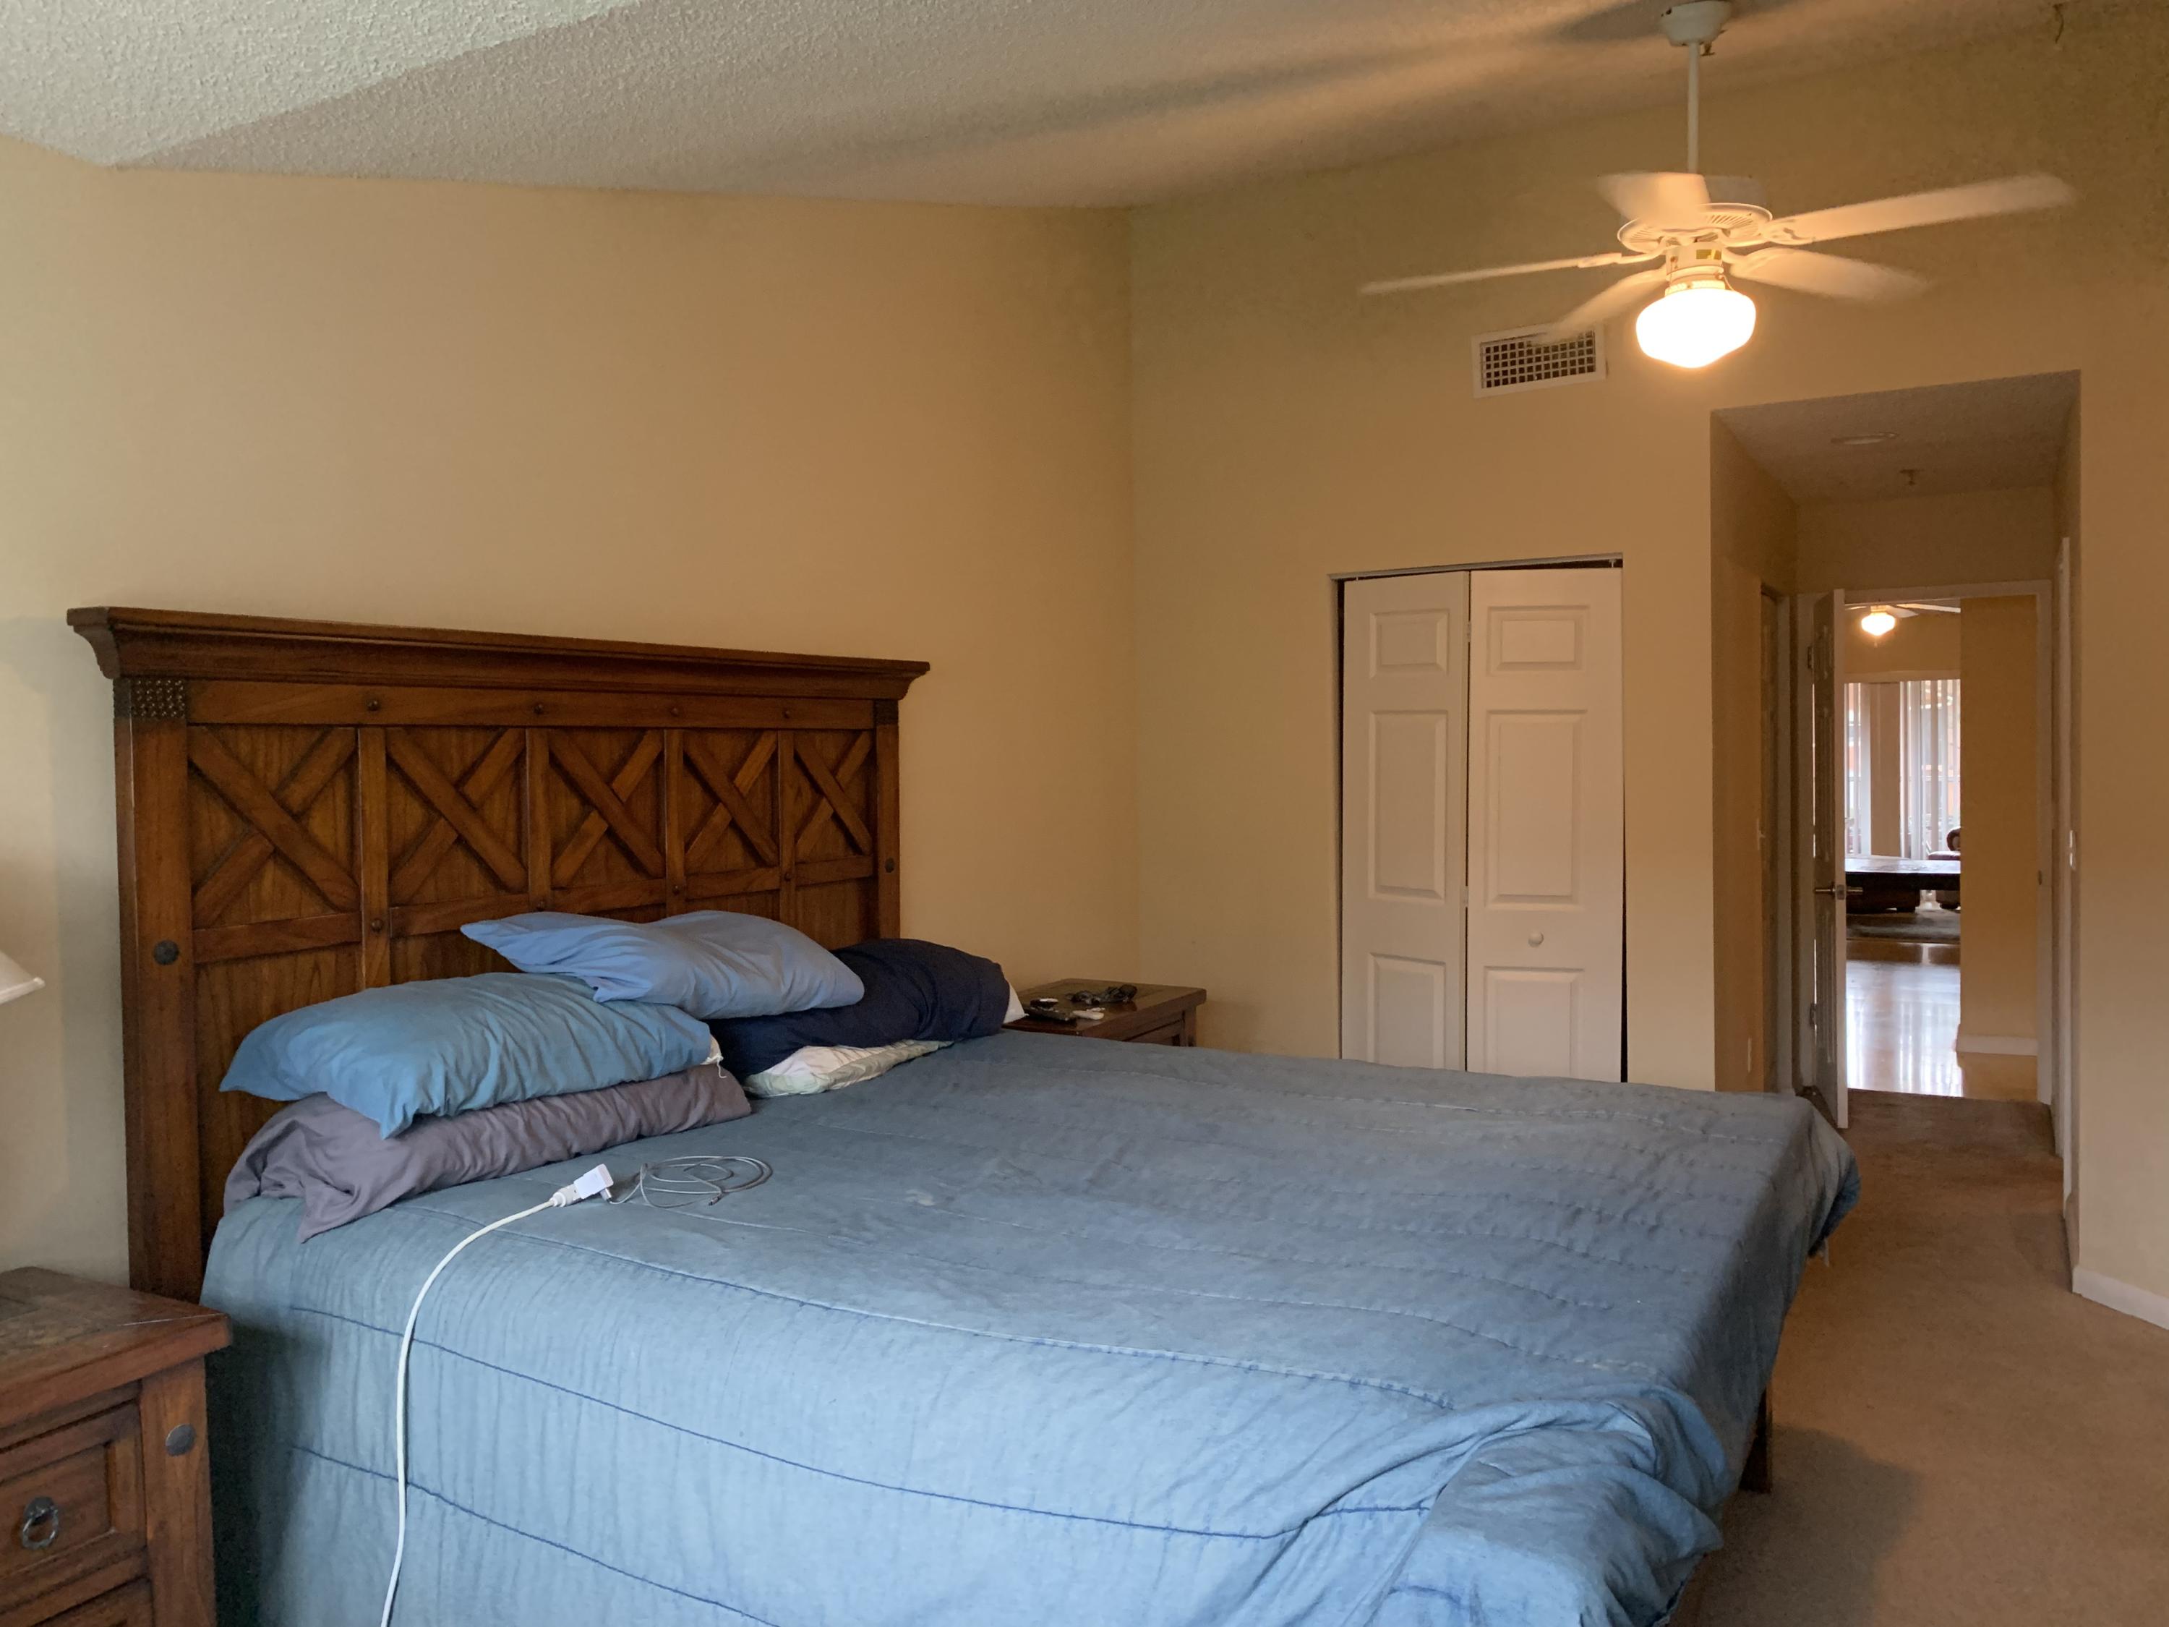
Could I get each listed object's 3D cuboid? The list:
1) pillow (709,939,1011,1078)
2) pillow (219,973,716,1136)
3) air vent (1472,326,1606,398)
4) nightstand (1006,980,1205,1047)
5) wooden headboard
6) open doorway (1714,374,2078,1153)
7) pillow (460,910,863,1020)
[{"bbox_3d":[-0.557,0.429,3.783,0.400,0.245,0.930,0,2,30],"label":"pillow"},{"bbox_3d":[-1.034,0.393,2.901,0.420,0.235,0.850,0,2,30],"label":"pillow"},{"bbox_3d":[1.371,-1.377,4.930,0.397,0.187,0.030,0,2,30],"label":"air vent"},{"bbox_3d":[-0.045,0.928,4.751,0.500,0.753,0.840,0,2,30],"label":"nightstand"},{"bbox_3d":[-0.991,0.504,3.470,0.115,1.722,2.153,0,2,30],"label":"wooden headboard"},{"bbox_3d":[2.252,0.060,4.569,0.907,2.434,0.130,0,2,30],"label":"open doorway"},{"bbox_3d":[-0.792,0.313,3.307,0.420,0.240,0.860,0,2,30],"label":"pillow"}]

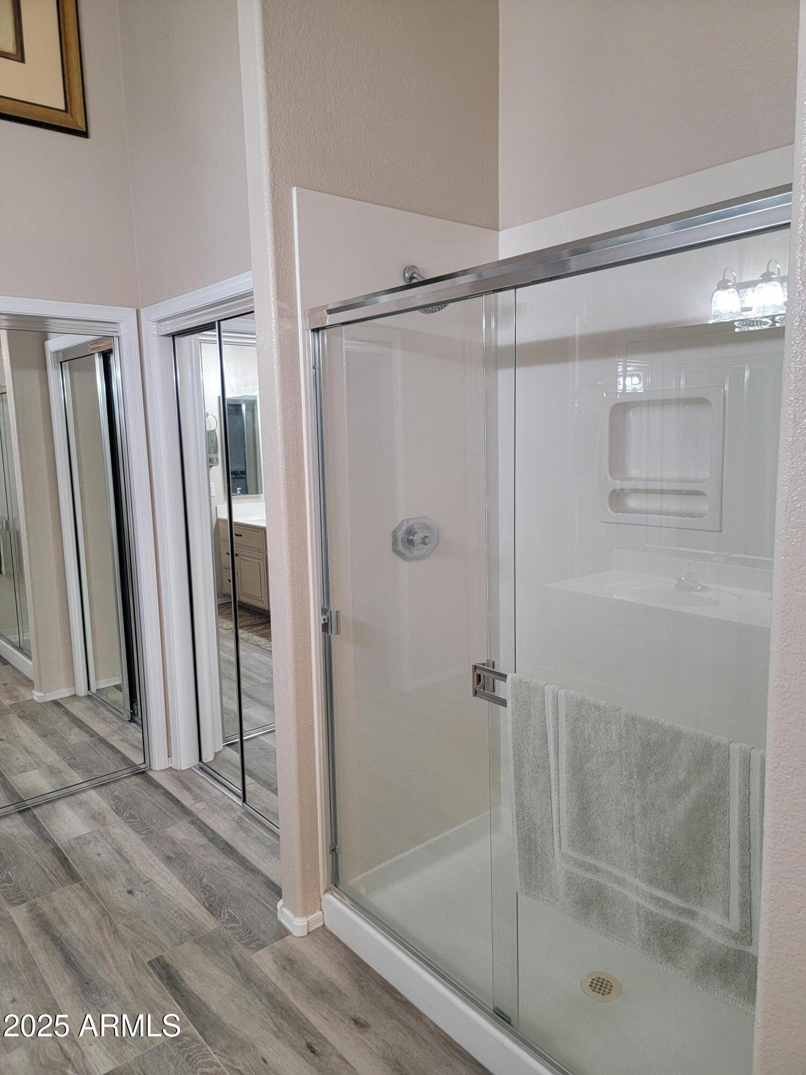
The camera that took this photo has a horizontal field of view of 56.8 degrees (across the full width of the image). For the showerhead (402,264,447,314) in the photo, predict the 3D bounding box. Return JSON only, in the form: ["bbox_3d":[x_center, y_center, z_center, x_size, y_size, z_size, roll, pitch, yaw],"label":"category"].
[{"bbox_3d":[0.076,-0.776,2.299,0.105,0.165,0.160,-8,10,-39],"label":"showerhead"}]

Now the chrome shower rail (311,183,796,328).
[{"bbox_3d":[0.218,-0.558,1.586,0.047,0.057,1.460,-8,10,-39],"label":"chrome shower rail"}]

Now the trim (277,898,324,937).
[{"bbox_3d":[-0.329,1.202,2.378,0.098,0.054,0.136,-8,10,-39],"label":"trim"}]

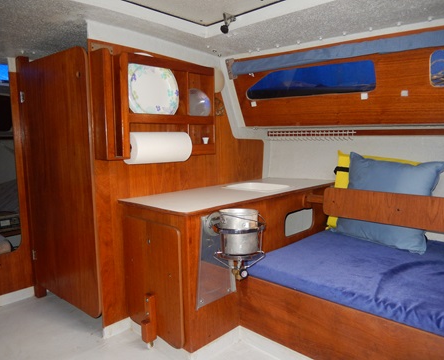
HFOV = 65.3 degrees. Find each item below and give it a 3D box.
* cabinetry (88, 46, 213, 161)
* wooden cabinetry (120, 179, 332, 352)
[{"bbox_3d":[-0.261,-0.304,1.480,0.110,0.408,0.564,5,8,43],"label":"cabinetry"},{"bbox_3d":[0.098,0.285,1.671,0.442,0.480,1.076,5,8,43],"label":"wooden cabinetry"}]

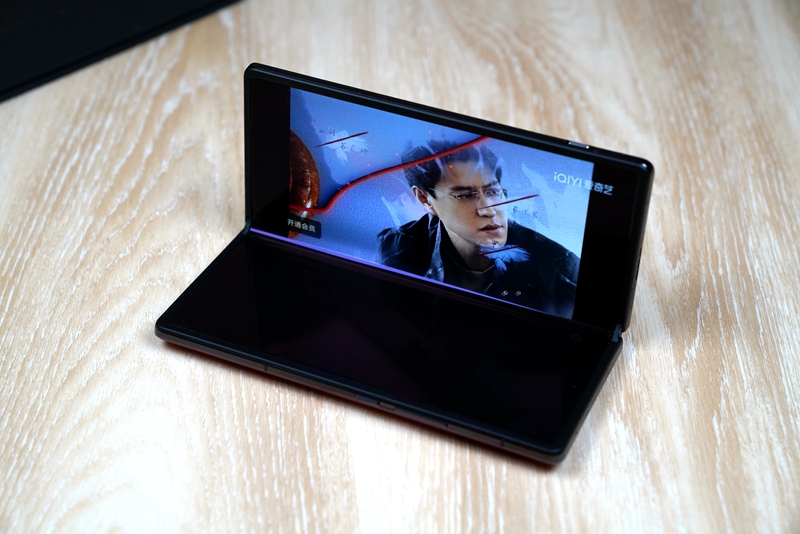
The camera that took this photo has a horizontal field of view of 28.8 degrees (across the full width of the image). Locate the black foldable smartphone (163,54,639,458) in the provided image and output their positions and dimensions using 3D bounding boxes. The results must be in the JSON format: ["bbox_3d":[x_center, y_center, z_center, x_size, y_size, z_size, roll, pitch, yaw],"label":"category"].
[{"bbox_3d":[-0.001,-0.005,0.568,0.162,0.081,0.082,16,38,18],"label":"black foldable smartphone"}]

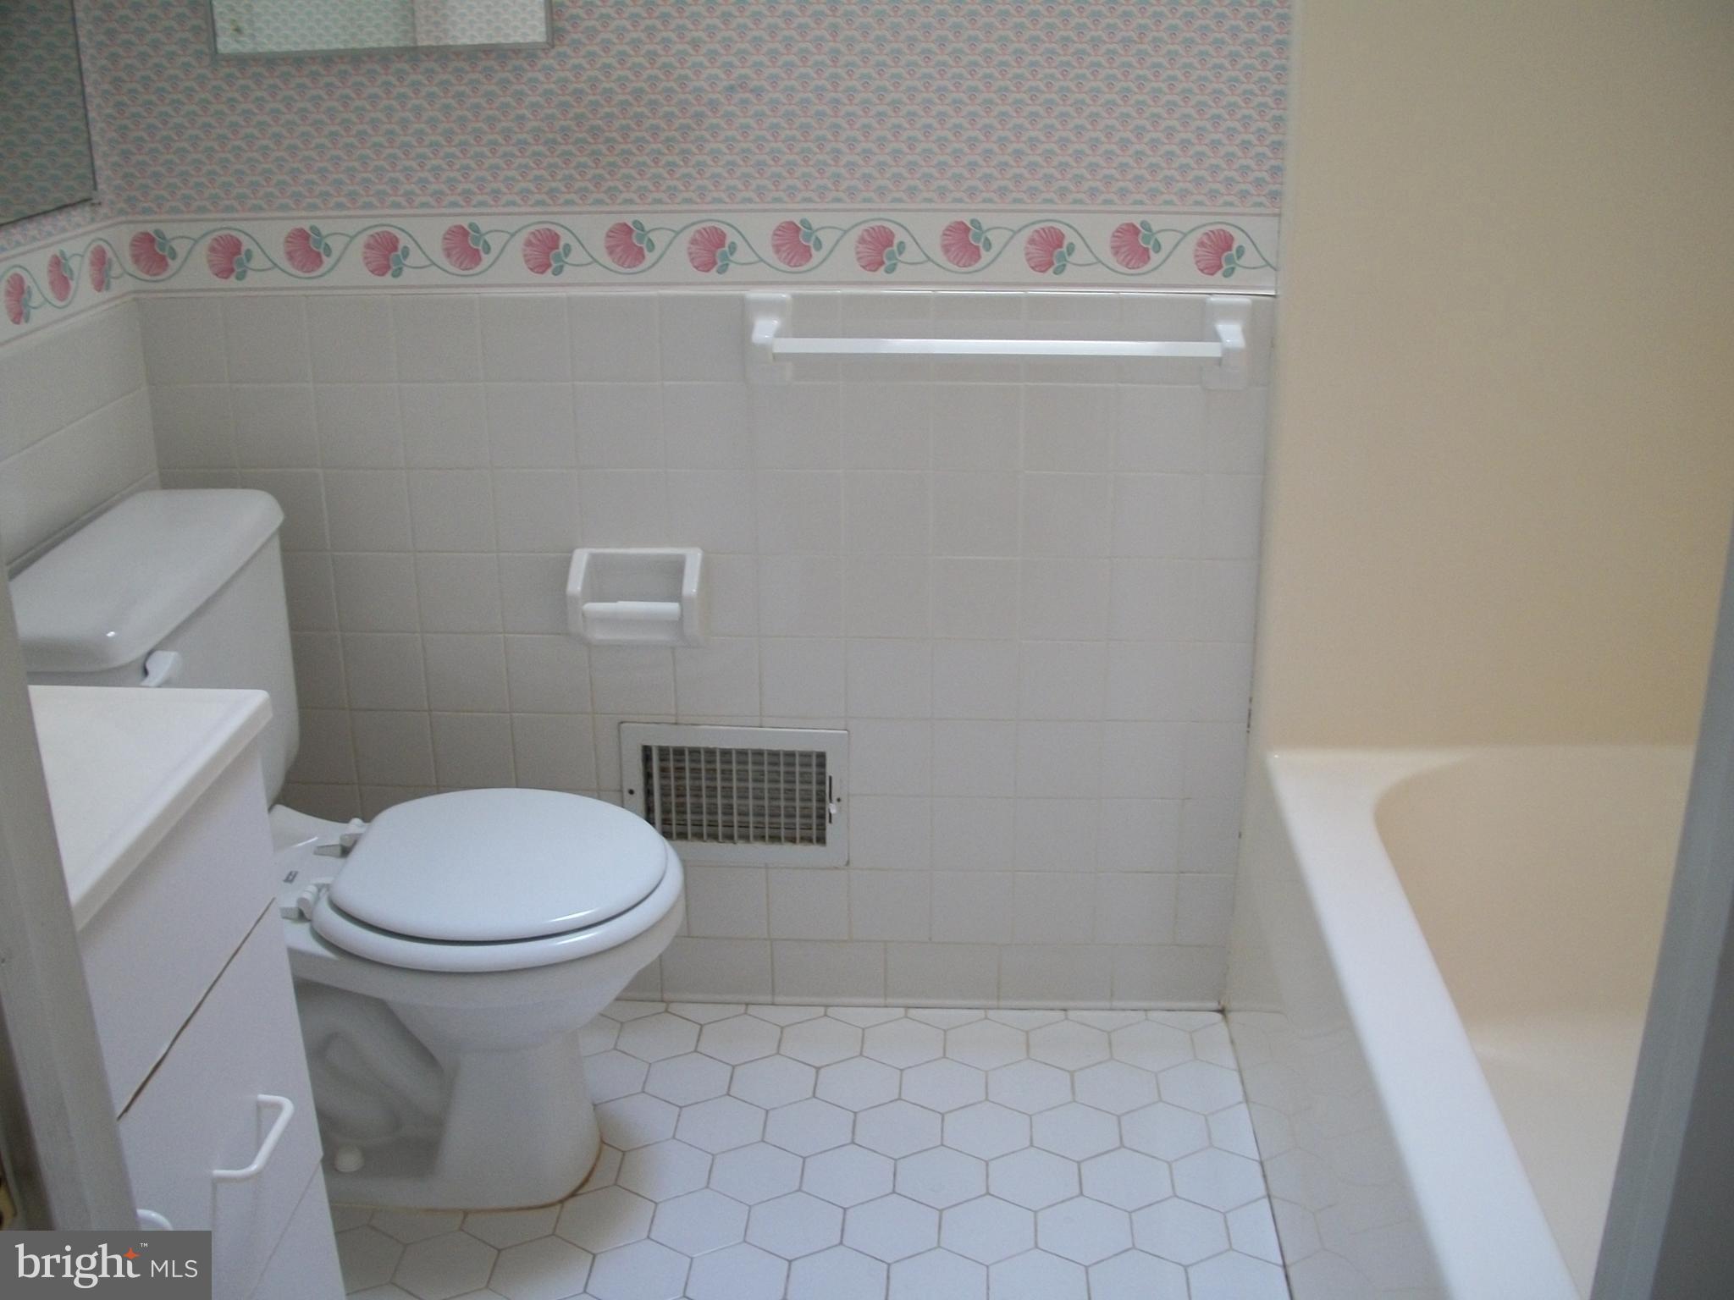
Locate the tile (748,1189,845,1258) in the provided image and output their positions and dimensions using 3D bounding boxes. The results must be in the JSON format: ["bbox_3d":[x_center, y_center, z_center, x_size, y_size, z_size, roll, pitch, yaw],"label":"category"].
[{"bbox_3d":[-0.079,0.650,1.969,0.105,0.009,0.121,1,20,4],"label":"tile"}]

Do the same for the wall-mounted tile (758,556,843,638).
[{"bbox_3d":[-0.082,-0.068,2.212,0.108,0.108,0.009,1,20,3],"label":"wall-mounted tile"}]

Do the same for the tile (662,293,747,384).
[{"bbox_3d":[-0.194,-0.376,2.103,0.108,0.108,0.009,1,20,3],"label":"tile"}]

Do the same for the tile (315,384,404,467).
[{"bbox_3d":[-0.631,-0.278,2.183,0.108,0.107,0.009,1,20,4],"label":"tile"}]

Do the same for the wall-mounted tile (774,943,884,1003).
[{"bbox_3d":[-0.051,0.439,2.389,0.154,0.097,0.010,1,20,3],"label":"wall-mounted tile"}]

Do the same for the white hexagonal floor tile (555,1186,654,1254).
[{"bbox_3d":[-0.295,0.647,1.978,0.108,0.010,0.125,1,20,4],"label":"white hexagonal floor tile"}]

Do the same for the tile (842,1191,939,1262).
[{"bbox_3d":[0.028,0.650,1.963,0.105,0.009,0.121,1,20,4],"label":"tile"}]

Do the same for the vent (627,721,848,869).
[{"bbox_3d":[-0.174,0.192,2.297,0.297,0.198,0.020,2,20,3],"label":"vent"}]

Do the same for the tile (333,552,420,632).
[{"bbox_3d":[-0.624,-0.076,2.237,0.108,0.108,0.009,1,20,3],"label":"tile"}]

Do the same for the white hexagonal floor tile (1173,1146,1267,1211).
[{"bbox_3d":[0.413,0.625,2.044,0.107,0.009,0.123,0,20,3],"label":"white hexagonal floor tile"}]

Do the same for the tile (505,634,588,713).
[{"bbox_3d":[-0.408,0.032,2.281,0.108,0.107,0.009,1,20,4],"label":"tile"}]

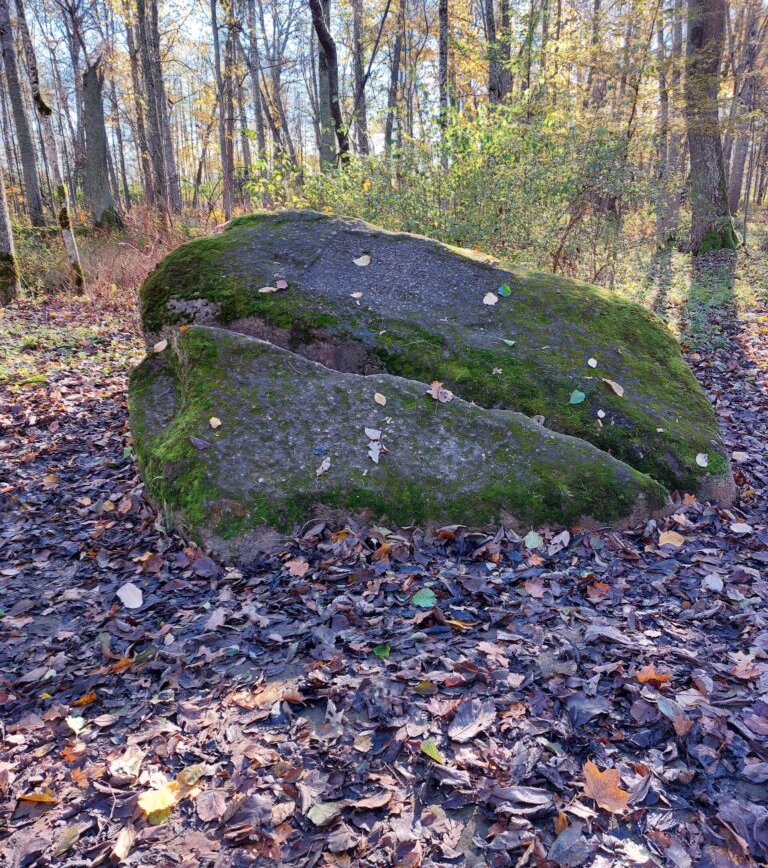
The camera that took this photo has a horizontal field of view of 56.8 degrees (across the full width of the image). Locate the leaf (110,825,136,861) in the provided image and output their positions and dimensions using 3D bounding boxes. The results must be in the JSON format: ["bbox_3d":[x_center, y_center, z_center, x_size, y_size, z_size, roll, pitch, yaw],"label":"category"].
[{"bbox_3d":[-0.579,0.909,1.577,0.050,0.030,0.090,10,23,26],"label":"leaf"}]

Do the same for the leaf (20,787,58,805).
[{"bbox_3d":[-0.829,0.865,1.698,0.090,0.030,0.045,0,20,0],"label":"leaf"}]

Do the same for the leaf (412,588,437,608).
[{"bbox_3d":[0.141,0.575,2.481,0.082,0.025,0.085,0,20,0],"label":"leaf"}]

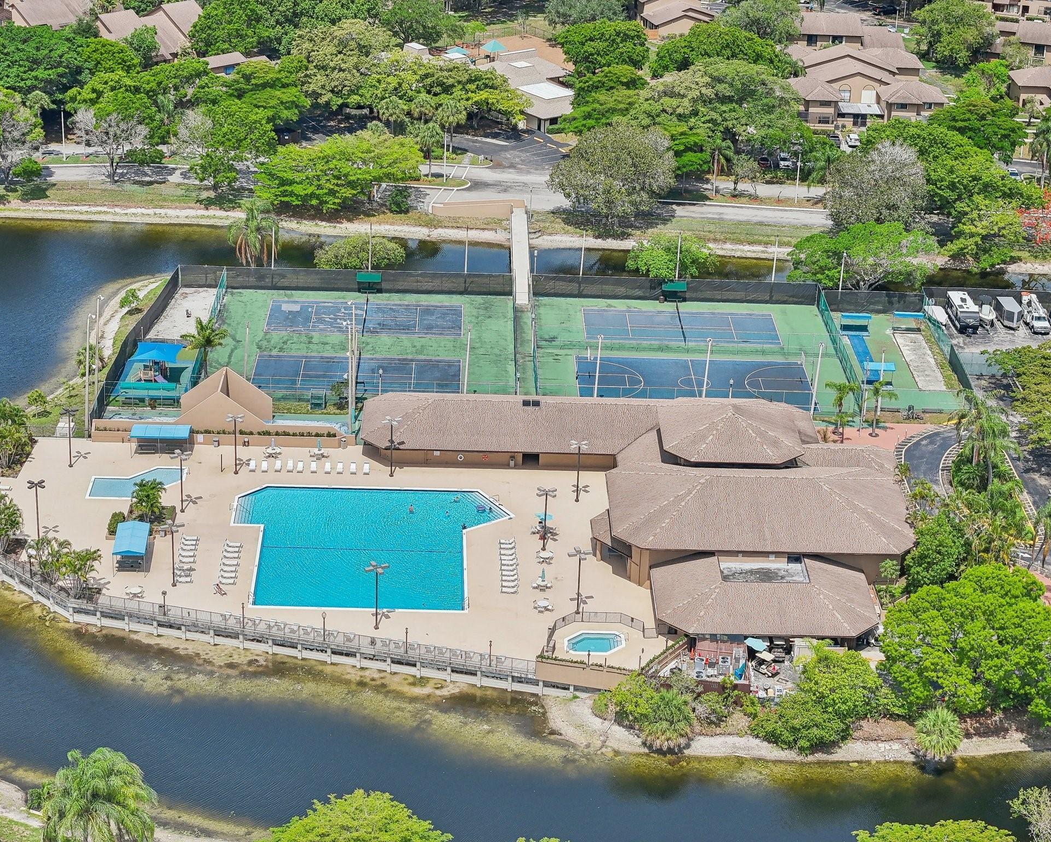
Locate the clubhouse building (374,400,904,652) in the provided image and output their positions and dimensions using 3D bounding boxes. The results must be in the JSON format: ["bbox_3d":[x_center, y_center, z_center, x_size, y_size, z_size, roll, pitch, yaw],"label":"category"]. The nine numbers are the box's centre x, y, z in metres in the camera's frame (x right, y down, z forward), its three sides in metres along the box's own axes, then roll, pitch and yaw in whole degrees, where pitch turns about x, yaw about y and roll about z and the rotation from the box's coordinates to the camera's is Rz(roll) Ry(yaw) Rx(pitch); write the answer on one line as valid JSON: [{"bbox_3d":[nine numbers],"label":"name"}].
[{"bbox_3d":[10.960,6.761,223.788,56.000,8.800,54.000,1,23,-2],"label":"clubhouse building"}]

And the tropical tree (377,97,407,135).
[{"bbox_3d":[-20.132,-45.444,345.466,4.500,8.000,4.500,1,23,-2],"label":"tropical tree"}]

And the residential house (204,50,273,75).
[{"bbox_3d":[-47.519,-57.934,374.426,12.000,6.200,9.000,-19,31,-41],"label":"residential house"}]

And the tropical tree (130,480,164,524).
[{"bbox_3d":[-37.119,7.929,222.257,3.500,4.500,3.500,1,23,-2],"label":"tropical tree"}]

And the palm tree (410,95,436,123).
[{"bbox_3d":[-15.542,-45.981,346.889,4.000,8.200,4.000,1,23,-2],"label":"palm tree"}]

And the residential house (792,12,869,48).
[{"bbox_3d":[53.339,-69.354,408.939,14.000,7.700,13.000,0,23,-4],"label":"residential house"}]

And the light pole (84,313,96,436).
[{"bbox_3d":[-45.897,-4.688,239.085,1.200,14.000,0.900,5,23,-1],"label":"light pole"}]

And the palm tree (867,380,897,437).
[{"bbox_3d":[39.021,-1.334,248.773,3.300,6.200,3.200,2,23,0],"label":"palm tree"}]

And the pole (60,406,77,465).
[{"bbox_3d":[-47.022,1.727,233.595,1.800,6.400,1.800,7,23,10],"label":"pole"}]

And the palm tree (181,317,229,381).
[{"bbox_3d":[-35.808,-7.222,253.238,5.400,8.300,5.300,2,23,0],"label":"palm tree"}]

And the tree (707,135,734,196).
[{"bbox_3d":[28.388,-36.835,328.160,4.000,9.000,4.000,1,23,-2],"label":"tree"}]

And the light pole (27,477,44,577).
[{"bbox_3d":[-46.723,8.665,217.317,1.600,6.400,1.600,2,23,0],"label":"light pole"}]

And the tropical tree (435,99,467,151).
[{"bbox_3d":[-11.159,-44.099,341.810,4.600,8.600,4.500,2,23,0],"label":"tropical tree"}]

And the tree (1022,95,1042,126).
[{"bbox_3d":[82.941,-50.735,371.030,3.300,5.000,3.300,1,23,-2],"label":"tree"}]

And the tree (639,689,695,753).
[{"bbox_3d":[11.915,24.657,190.424,4.600,5.100,4.600,1,23,-2],"label":"tree"}]

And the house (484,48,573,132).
[{"bbox_3d":[1.636,-54.768,372.278,23.000,5.800,31.500,-17,30,-38],"label":"house"}]

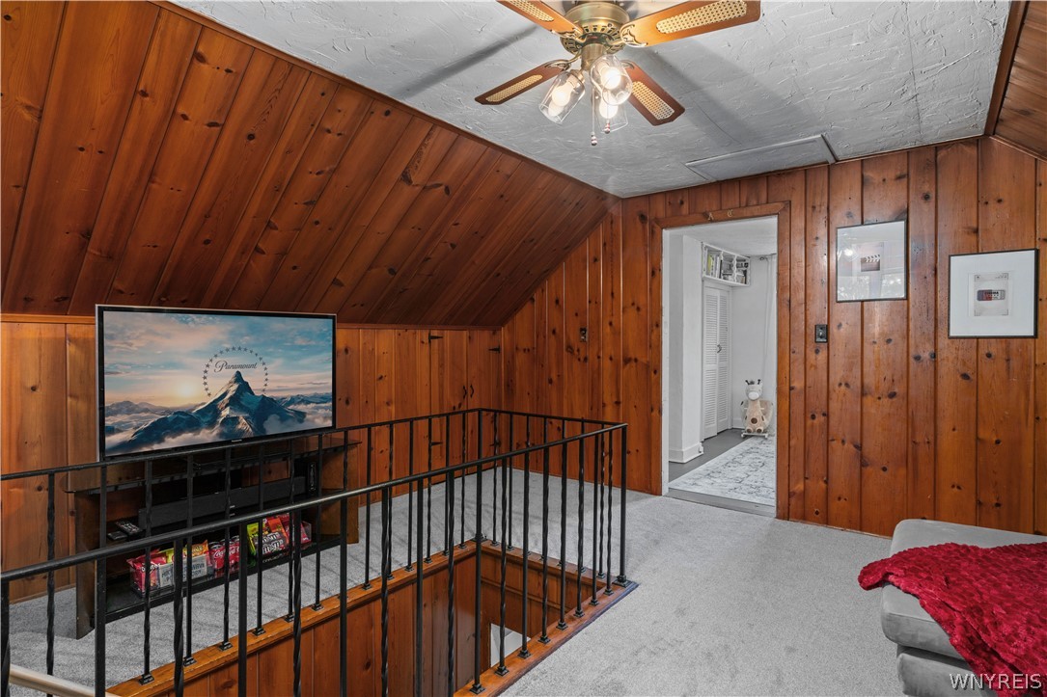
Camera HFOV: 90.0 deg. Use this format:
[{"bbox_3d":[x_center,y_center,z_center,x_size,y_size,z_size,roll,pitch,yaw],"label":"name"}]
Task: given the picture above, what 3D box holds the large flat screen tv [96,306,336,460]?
[{"bbox_3d":[-1.505,0.152,2.721,0.070,0.670,1.150,0,0,38],"label":"large flat screen tv"}]

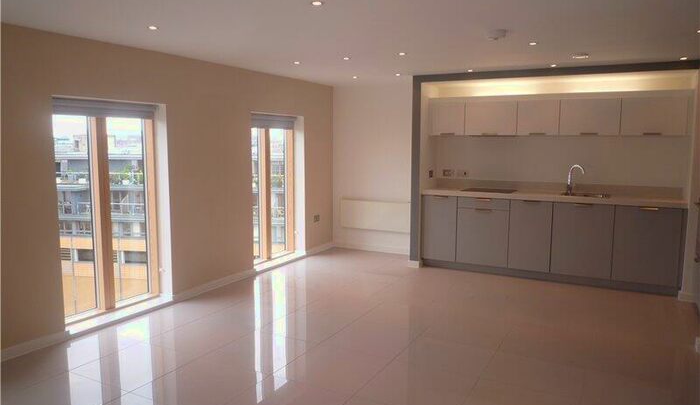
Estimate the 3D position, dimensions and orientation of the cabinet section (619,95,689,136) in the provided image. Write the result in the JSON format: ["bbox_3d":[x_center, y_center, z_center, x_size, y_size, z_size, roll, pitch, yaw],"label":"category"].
[{"bbox_3d":[3.194,-0.892,5.318,0.595,0.398,0.343,4,7,28],"label":"cabinet section"}]

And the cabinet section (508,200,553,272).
[{"bbox_3d":[2.120,0.341,5.833,0.443,0.770,0.580,4,8,28],"label":"cabinet section"}]

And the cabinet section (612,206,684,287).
[{"bbox_3d":[3.107,0.405,5.315,0.591,0.770,0.580,4,8,28],"label":"cabinet section"}]

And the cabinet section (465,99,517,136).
[{"bbox_3d":[1.739,-1.013,6.099,0.612,0.433,0.343,4,7,28],"label":"cabinet section"}]

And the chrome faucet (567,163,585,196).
[{"bbox_3d":[2.498,-0.248,5.554,0.050,0.353,0.181,-5,8,-41],"label":"chrome faucet"}]

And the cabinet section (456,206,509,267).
[{"bbox_3d":[1.694,0.384,6.194,0.610,0.665,0.544,4,7,28],"label":"cabinet section"}]

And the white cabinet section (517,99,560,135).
[{"bbox_3d":[2.195,-0.968,5.832,0.455,0.379,0.310,4,8,28],"label":"white cabinet section"}]

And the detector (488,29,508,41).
[{"bbox_3d":[1.072,-1.219,3.673,0.126,0.050,0.126,4,7,28],"label":"detector"}]

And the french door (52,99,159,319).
[{"bbox_3d":[-2.152,0.056,4.399,0.101,1.814,1.058,4,7,28],"label":"french door"}]

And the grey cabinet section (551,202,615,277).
[{"bbox_3d":[2.581,0.371,5.591,0.599,0.770,0.580,4,8,28],"label":"grey cabinet section"}]

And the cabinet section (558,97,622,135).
[{"bbox_3d":[2.660,-0.937,5.588,0.597,0.381,0.310,4,8,28],"label":"cabinet section"}]

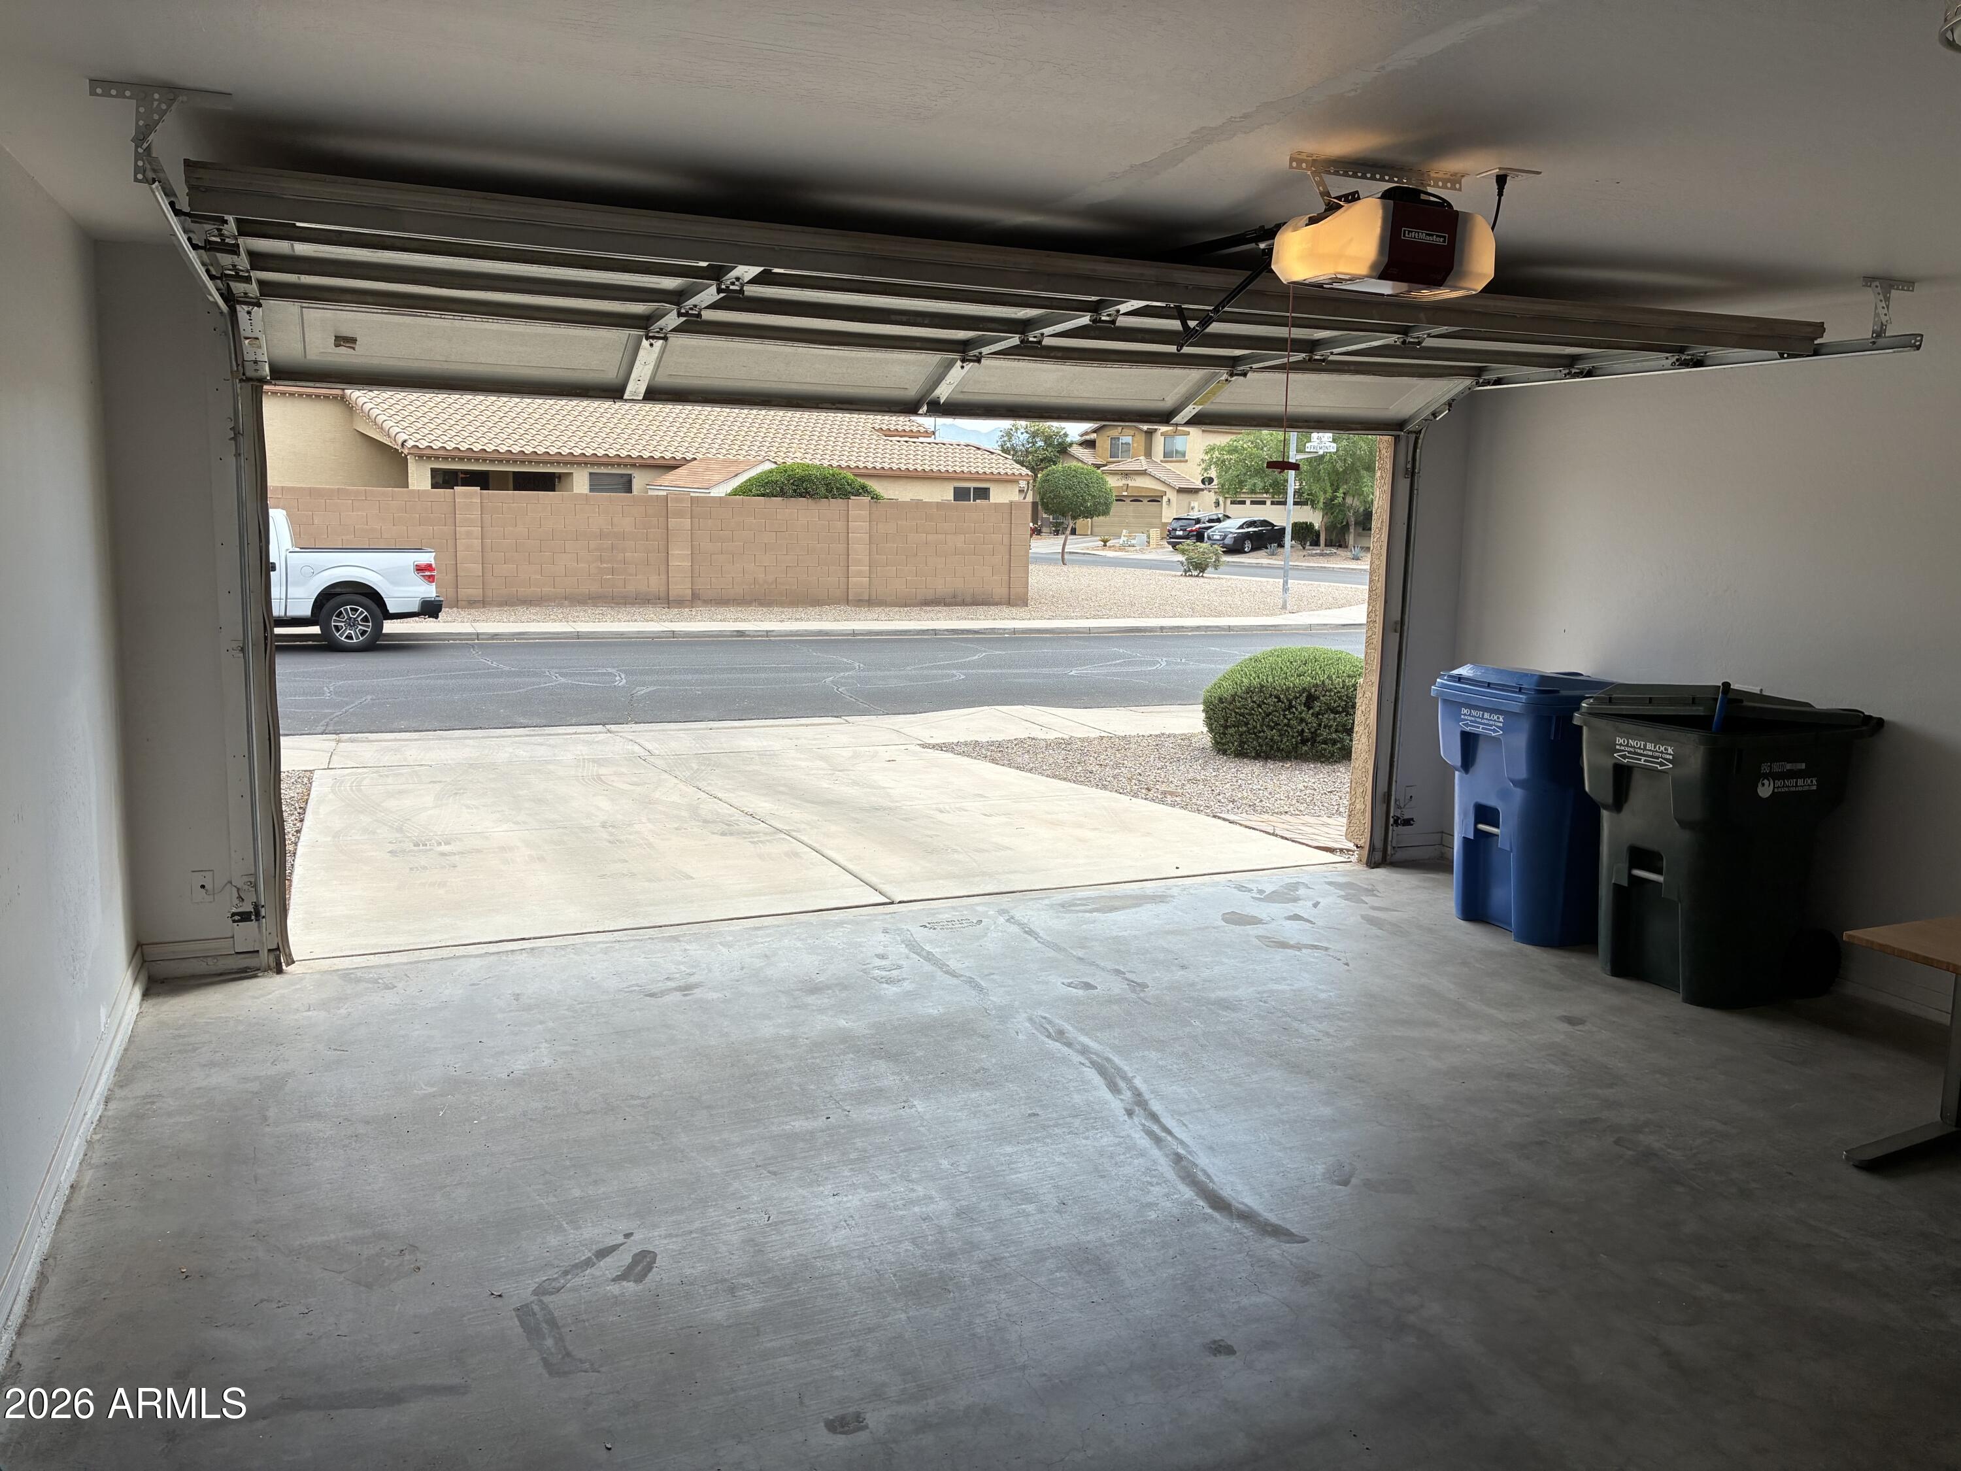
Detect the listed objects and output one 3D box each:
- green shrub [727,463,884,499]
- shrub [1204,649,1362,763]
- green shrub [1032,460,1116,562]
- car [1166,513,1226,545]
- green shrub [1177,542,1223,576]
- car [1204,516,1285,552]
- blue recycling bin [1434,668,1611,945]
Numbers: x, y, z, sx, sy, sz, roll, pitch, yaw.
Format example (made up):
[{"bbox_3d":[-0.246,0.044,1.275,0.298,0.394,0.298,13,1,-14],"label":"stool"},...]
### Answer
[{"bbox_3d":[-3.368,-3.895,28.253,3.201,2.601,2.700,-3,10,-23],"label":"green shrub"},{"bbox_3d":[2.661,-0.289,11.993,1.622,0.865,1.550,3,9,12],"label":"shrub"},{"bbox_3d":[3.090,-7.175,47.842,2.552,3.249,2.475,2,9,3],"label":"green shrub"},{"bbox_3d":[10.869,-9.479,68.672,1.920,1.700,4.800,9,12,41],"label":"car"},{"bbox_3d":[6.574,-5.240,43.579,1.362,0.980,1.200,3,9,8],"label":"green shrub"},{"bbox_3d":[11.919,-8.909,65.238,1.850,1.470,4.850,9,12,41],"label":"car"},{"bbox_3d":[2.374,0.268,6.116,0.830,1.090,0.650,-3,10,-23],"label":"blue recycling bin"}]

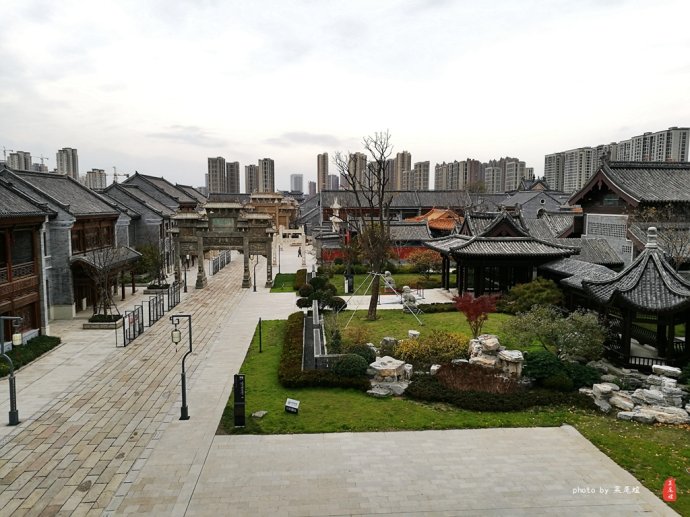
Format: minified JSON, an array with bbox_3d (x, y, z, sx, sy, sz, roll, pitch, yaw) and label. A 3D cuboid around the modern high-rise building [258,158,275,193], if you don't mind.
[{"bbox_3d":[-139.946,-135.286,956.579,27.000,80.800,18.000,0,6,-4],"label":"modern high-rise building"}]

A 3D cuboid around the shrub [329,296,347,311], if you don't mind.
[{"bbox_3d":[-0.503,3.616,41.592,1.250,1.050,1.250,0,6,0],"label":"shrub"}]

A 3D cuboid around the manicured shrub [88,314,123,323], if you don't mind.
[{"bbox_3d":[-15.983,4.029,36.006,1.850,0.260,1.600,0,6,-4],"label":"manicured shrub"}]

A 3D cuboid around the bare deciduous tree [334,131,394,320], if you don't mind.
[{"bbox_3d":[1.432,-2.424,39.517,4.300,13.700,4.100,0,6,-4],"label":"bare deciduous tree"}]

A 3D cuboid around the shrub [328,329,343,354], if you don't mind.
[{"bbox_3d":[-0.513,4.672,30.643,0.750,1.400,0.750,0,6,0],"label":"shrub"}]

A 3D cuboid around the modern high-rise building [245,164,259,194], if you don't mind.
[{"bbox_3d":[-170.708,-133.675,982.042,24.000,71.900,17.000,0,6,-4],"label":"modern high-rise building"}]

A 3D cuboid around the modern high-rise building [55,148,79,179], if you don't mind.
[{"bbox_3d":[-437.015,-128.955,845.984,24.000,89.500,19.000,0,6,-4],"label":"modern high-rise building"}]

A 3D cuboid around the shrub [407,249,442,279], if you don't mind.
[{"bbox_3d":[8.729,0.575,57.213,4.000,3.250,3.700,0,6,-4],"label":"shrub"}]

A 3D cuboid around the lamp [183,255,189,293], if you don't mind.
[{"bbox_3d":[-14.327,1.161,48.840,0.800,3.800,0.400,0,6,-4],"label":"lamp"}]

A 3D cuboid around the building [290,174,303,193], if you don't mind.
[{"bbox_3d":[-129.782,-187.530,1446.641,31.000,79.900,26.000,0,6,-4],"label":"building"}]

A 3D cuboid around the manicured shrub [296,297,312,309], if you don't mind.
[{"bbox_3d":[-3.282,3.590,43.600,1.250,0.980,1.250,0,6,-4],"label":"manicured shrub"}]

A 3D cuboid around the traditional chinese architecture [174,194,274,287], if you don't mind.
[{"bbox_3d":[-12.335,-1.600,54.592,10.600,9.000,2.400,0,6,-4],"label":"traditional chinese architecture"}]

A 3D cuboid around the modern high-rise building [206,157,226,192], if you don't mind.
[{"bbox_3d":[-172.112,-102.305,723.409,20.000,70.000,16.000,0,6,-4],"label":"modern high-rise building"}]

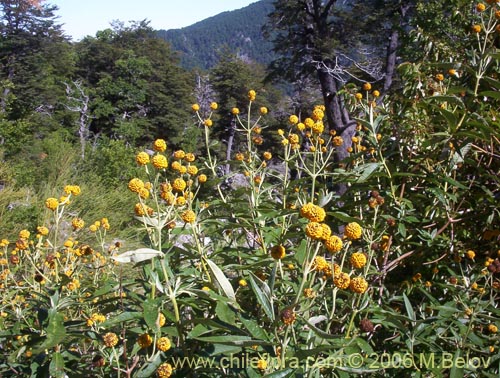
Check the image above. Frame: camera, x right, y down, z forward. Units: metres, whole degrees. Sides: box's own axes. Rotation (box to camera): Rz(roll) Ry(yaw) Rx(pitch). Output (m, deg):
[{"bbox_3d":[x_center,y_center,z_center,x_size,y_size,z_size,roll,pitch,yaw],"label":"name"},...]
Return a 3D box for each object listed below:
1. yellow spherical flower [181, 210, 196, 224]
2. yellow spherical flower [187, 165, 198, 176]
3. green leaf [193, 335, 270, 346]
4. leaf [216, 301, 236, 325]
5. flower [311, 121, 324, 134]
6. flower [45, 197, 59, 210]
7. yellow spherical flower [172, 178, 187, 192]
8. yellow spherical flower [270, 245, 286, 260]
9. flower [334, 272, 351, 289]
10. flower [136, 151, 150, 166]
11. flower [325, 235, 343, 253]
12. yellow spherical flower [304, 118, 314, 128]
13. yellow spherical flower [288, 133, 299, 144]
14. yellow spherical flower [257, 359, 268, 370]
[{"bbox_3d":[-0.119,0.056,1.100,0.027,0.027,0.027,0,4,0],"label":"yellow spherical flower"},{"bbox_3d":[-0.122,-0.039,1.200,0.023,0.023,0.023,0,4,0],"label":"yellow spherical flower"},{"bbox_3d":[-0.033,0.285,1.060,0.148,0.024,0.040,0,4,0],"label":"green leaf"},{"bbox_3d":[-0.038,0.201,0.920,0.033,0.040,0.016,0,4,0],"label":"leaf"},{"bbox_3d":[0.139,-0.125,1.150,0.024,0.024,0.024,0,4,0],"label":"flower"},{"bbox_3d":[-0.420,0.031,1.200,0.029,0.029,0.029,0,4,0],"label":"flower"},{"bbox_3d":[-0.126,-0.007,1.020,0.024,0.024,0.024,0,4,0],"label":"yellow spherical flower"},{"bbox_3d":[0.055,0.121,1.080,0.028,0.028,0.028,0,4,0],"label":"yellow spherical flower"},{"bbox_3d":[0.153,0.153,0.940,0.027,0.027,0.027,0,4,0],"label":"flower"},{"bbox_3d":[-0.185,-0.052,0.980,0.024,0.024,0.024,0,4,0],"label":"flower"},{"bbox_3d":[0.122,0.081,0.820,0.025,0.025,0.025,0,4,0],"label":"flower"},{"bbox_3d":[0.129,-0.142,1.220,0.020,0.020,0.020,0,4,0],"label":"yellow spherical flower"},{"bbox_3d":[0.097,-0.109,1.230,0.023,0.023,0.023,0,4,0],"label":"yellow spherical flower"},{"bbox_3d":[0.024,0.327,1.050,0.019,0.019,0.019,0,4,0],"label":"yellow spherical flower"}]

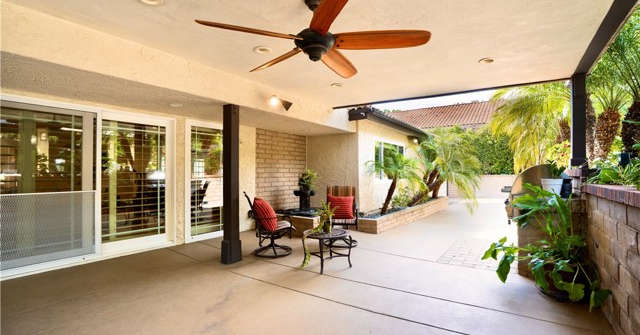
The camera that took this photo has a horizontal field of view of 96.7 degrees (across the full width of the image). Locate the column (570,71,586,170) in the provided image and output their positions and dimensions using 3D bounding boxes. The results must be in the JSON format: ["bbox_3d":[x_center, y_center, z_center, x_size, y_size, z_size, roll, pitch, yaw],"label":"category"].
[{"bbox_3d":[3.660,-0.670,4.040,0.160,1.370,0.160,-1,-1,35],"label":"column"}]

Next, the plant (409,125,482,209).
[{"bbox_3d":[4.270,0.020,9.650,2.200,2.600,2.400,-1,-1,35],"label":"plant"}]

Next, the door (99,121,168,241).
[{"bbox_3d":[-2.790,0.195,4.340,0.090,1.880,0.940,-1,-1,36],"label":"door"}]

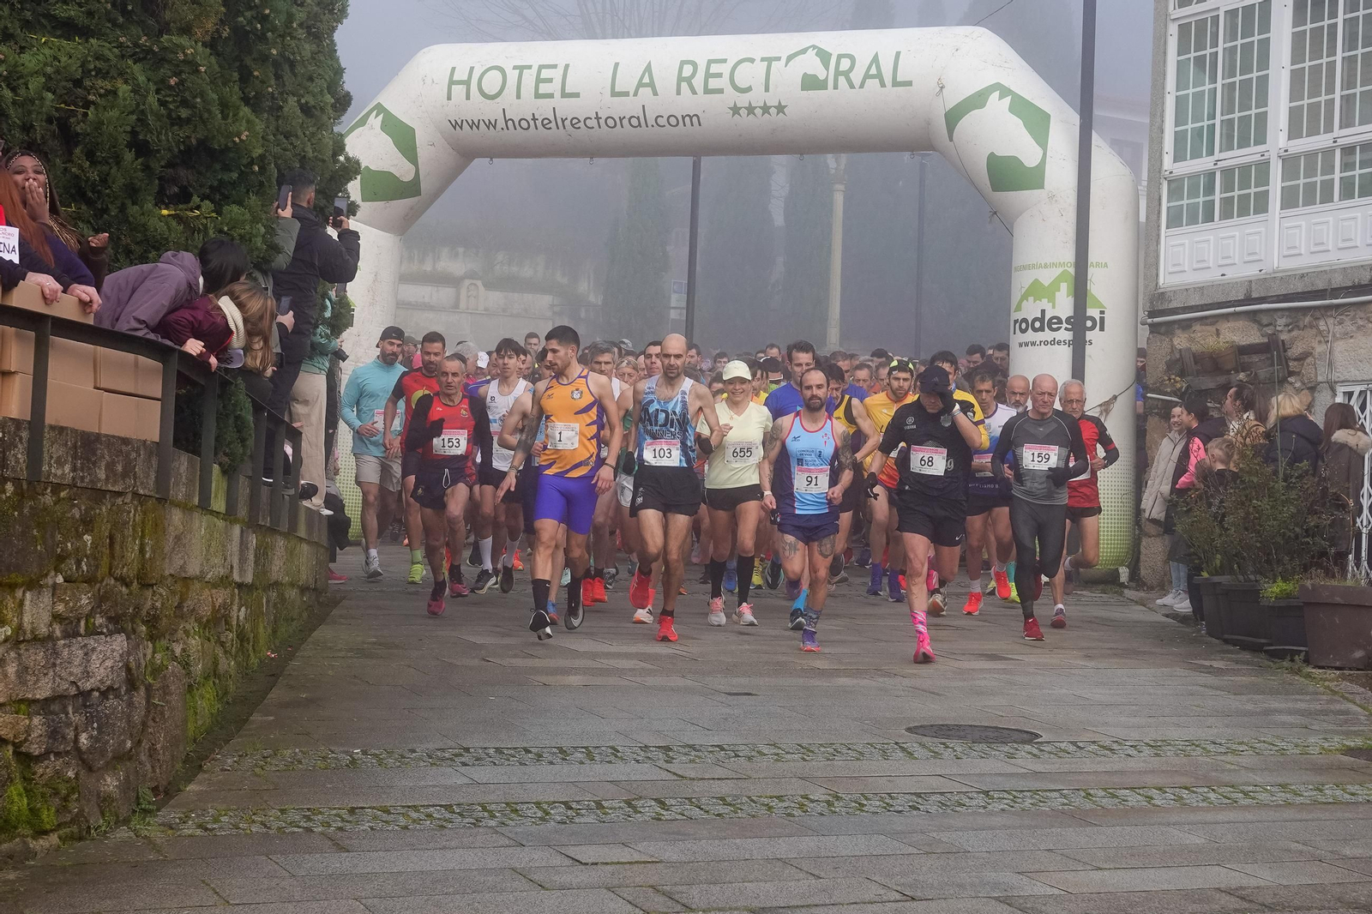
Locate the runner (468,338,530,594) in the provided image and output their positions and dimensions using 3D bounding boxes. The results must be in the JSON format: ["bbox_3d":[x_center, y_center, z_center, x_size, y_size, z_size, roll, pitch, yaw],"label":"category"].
[{"bbox_3d":[-1.267,0.062,16.350,0.500,1.740,0.620,2,-3,3],"label":"runner"}]

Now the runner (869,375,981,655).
[{"bbox_3d":[1.367,0.330,13.700,0.620,1.690,0.760,2,-3,9],"label":"runner"}]

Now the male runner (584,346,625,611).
[{"bbox_3d":[-0.565,0.110,15.900,0.520,1.744,0.650,2,-2,2],"label":"male runner"}]

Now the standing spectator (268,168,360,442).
[{"bbox_3d":[-2.232,-0.791,14.300,0.530,1.820,0.560,1,-3,30],"label":"standing spectator"}]

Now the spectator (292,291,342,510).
[{"bbox_3d":[-2.425,-0.465,15.900,0.520,1.645,0.500,3,-3,-12],"label":"spectator"}]

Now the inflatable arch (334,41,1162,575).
[{"bbox_3d":[0.110,-1.310,19.700,7.200,4.380,1.050,2,-3,15],"label":"inflatable arch"}]

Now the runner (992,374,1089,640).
[{"bbox_3d":[2.203,0.313,14.900,0.590,1.650,0.750,2,-3,5],"label":"runner"}]

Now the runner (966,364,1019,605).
[{"bbox_3d":[2.086,0.244,16.300,0.520,1.643,0.700,2,-3,5],"label":"runner"}]

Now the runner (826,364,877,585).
[{"bbox_3d":[1.174,0.128,17.950,0.540,1.660,0.700,1,-3,14],"label":"runner"}]

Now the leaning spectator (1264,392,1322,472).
[{"bbox_3d":[4.116,0.371,16.300,0.520,1.621,0.500,4,-3,-33],"label":"leaning spectator"}]

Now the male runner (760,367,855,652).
[{"bbox_3d":[0.710,0.306,14.000,0.570,1.665,0.720,2,-3,0],"label":"male runner"}]

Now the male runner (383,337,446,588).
[{"bbox_3d":[-1.827,0.004,16.600,0.580,1.747,0.620,3,-3,-8],"label":"male runner"}]

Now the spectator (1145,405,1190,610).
[{"bbox_3d":[3.365,0.352,16.800,0.480,1.432,0.420,0,-4,45],"label":"spectator"}]

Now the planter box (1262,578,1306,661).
[{"bbox_3d":[3.820,1.050,15.020,0.450,0.430,0.440,2,-4,11],"label":"planter box"}]

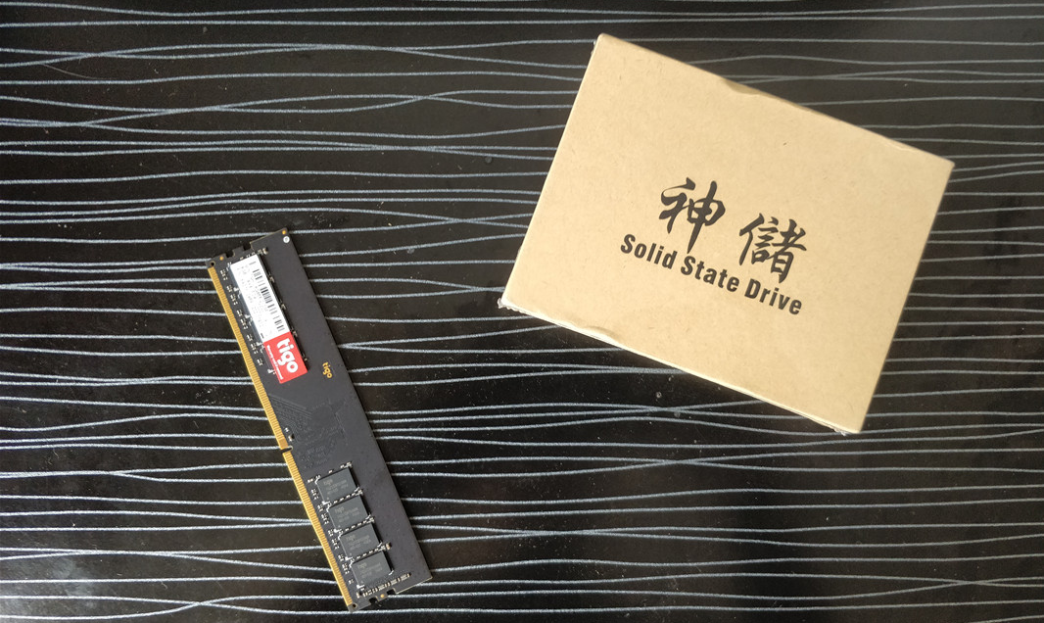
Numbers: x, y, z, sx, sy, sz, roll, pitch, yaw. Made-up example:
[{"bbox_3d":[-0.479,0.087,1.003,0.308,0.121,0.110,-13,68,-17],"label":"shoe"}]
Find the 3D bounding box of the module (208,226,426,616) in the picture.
[{"bbox_3d":[-0.071,0.038,0.255,0.031,0.004,0.133,-23,89,-1],"label":"module"}]

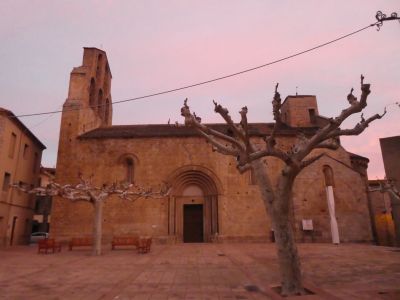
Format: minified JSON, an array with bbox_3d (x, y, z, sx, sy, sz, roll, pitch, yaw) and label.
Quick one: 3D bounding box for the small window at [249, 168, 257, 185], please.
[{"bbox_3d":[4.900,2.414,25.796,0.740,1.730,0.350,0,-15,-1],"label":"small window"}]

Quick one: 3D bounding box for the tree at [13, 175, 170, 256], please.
[{"bbox_3d":[-6.577,3.848,16.391,9.480,4.490,7.000,0,-15,-1],"label":"tree"}]

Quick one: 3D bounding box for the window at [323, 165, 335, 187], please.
[{"bbox_3d":[11.673,2.351,25.243,1.050,1.970,0.350,0,-15,-1],"label":"window"}]

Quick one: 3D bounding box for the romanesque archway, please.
[{"bbox_3d":[-0.542,4.931,25.287,4.930,6.920,0.900,0,-15,-1],"label":"romanesque archway"}]

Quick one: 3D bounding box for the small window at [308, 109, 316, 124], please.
[{"bbox_3d":[12.409,-3.656,30.671,0.830,1.890,0.350,0,-15,-1],"label":"small window"}]

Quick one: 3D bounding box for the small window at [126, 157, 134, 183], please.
[{"bbox_3d":[-6.417,1.964,25.744,0.740,2.340,0.350,0,-15,-1],"label":"small window"}]

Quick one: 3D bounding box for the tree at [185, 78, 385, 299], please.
[{"bbox_3d":[2.447,0.642,7.558,5.920,5.820,4.800,0,-15,-1],"label":"tree"}]

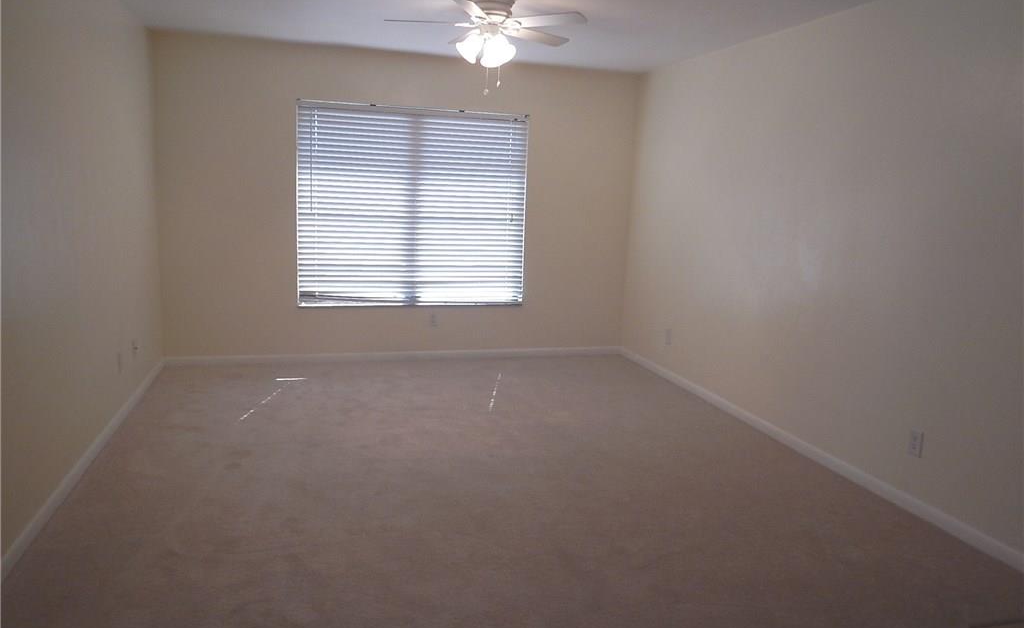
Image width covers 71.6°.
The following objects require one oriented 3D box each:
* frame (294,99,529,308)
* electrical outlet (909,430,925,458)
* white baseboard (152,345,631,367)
[{"bbox_3d":[-0.762,-0.842,5.717,1.835,1.575,0.060,-1,11,-16],"label":"frame"},{"bbox_3d":[1.906,0.612,3.348,0.010,0.120,0.073,-1,11,-16],"label":"electrical outlet"},{"bbox_3d":[-0.815,0.340,5.918,3.805,0.076,0.016,-1,11,-16],"label":"white baseboard"}]

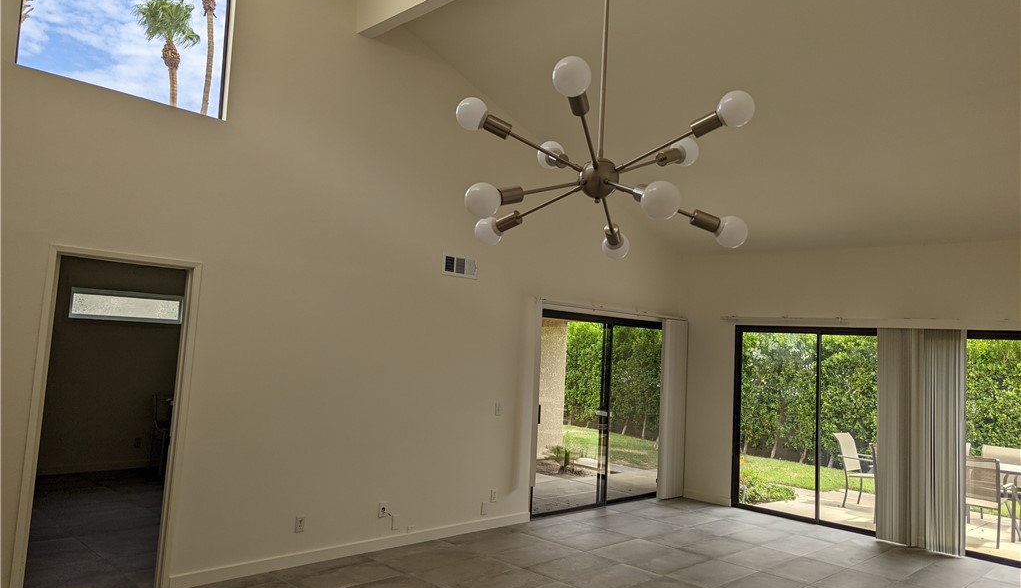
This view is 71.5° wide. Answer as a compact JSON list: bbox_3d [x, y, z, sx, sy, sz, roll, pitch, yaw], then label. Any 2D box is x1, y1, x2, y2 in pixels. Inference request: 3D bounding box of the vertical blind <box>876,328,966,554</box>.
[{"bbox_3d":[3.808,1.340,6.632,0.720,1.997,0.120,-1,-6,45],"label":"vertical blind"}]

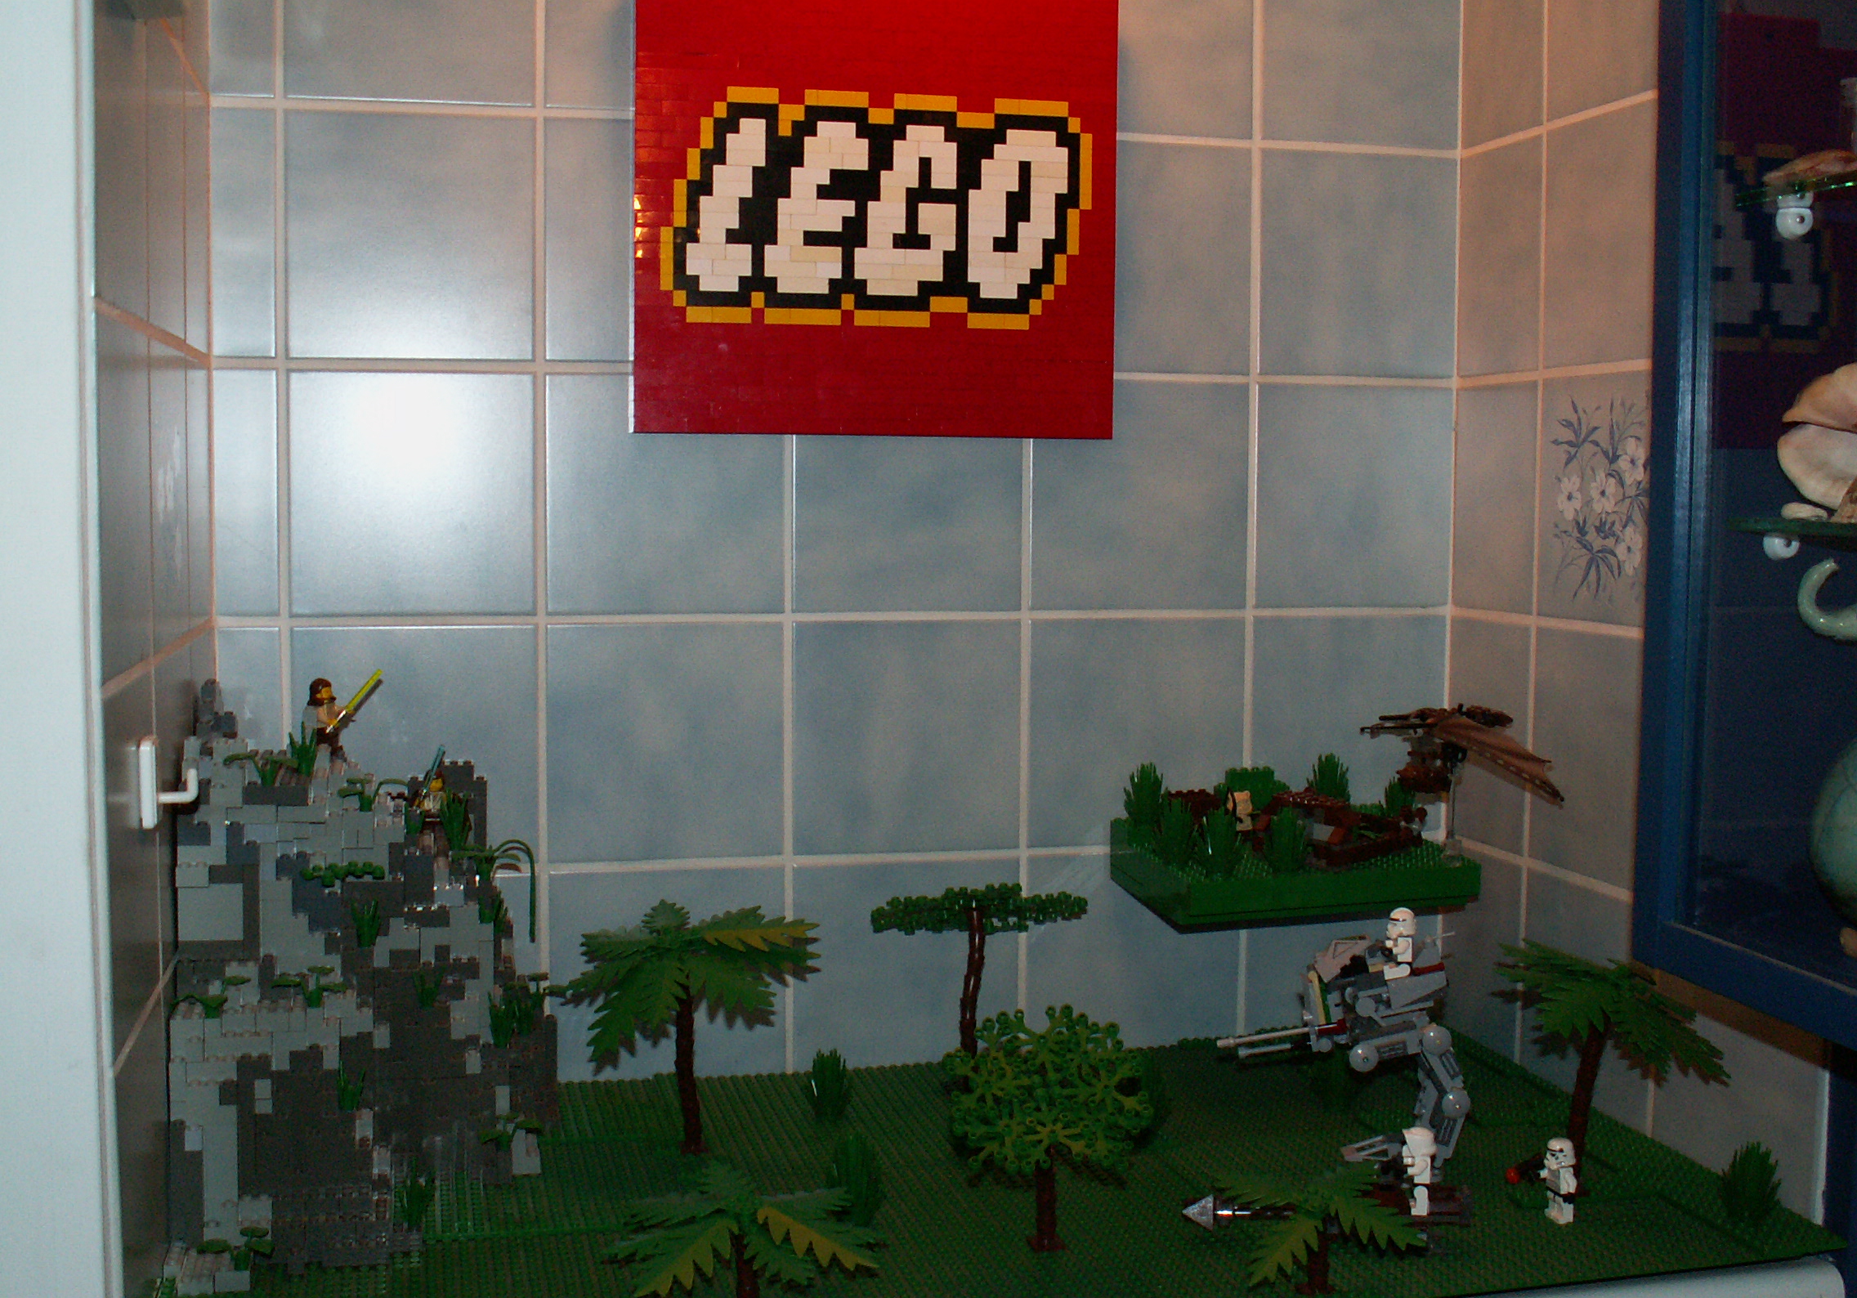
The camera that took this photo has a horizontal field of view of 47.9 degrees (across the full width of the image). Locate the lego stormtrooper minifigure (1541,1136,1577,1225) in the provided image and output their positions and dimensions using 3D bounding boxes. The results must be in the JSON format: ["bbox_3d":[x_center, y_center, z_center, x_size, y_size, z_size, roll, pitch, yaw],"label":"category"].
[{"bbox_3d":[0.322,0.271,1.065,0.016,0.041,0.022,-1,5,-13],"label":"lego stormtrooper minifigure"}]

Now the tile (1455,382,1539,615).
[{"bbox_3d":[0.377,-0.099,1.374,0.010,0.152,0.108,-1,5,-14],"label":"tile"}]

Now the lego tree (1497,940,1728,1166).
[{"bbox_3d":[0.348,0.226,1.107,0.124,0.125,0.145,-1,5,-13],"label":"lego tree"}]

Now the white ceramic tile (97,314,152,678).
[{"bbox_3d":[-0.347,-0.065,0.893,0.010,0.152,0.152,-1,5,-13],"label":"white ceramic tile"}]

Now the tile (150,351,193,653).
[{"bbox_3d":[-0.378,-0.075,1.032,0.008,0.149,0.150,-1,5,-13],"label":"tile"}]

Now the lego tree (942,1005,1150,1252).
[{"bbox_3d":[0.058,0.238,1.030,0.107,0.118,0.105,0,4,0],"label":"lego tree"}]

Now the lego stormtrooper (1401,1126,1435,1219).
[{"bbox_3d":[0.234,0.250,1.000,0.018,0.045,0.025,0,4,-1],"label":"lego stormtrooper"}]

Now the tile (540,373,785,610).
[{"bbox_3d":[-0.162,-0.096,1.292,0.149,0.149,0.008,-1,5,-13],"label":"tile"}]

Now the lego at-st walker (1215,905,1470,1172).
[{"bbox_3d":[0.223,0.212,1.127,0.144,0.147,0.072,0,4,-9],"label":"lego at-st walker"}]

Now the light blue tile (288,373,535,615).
[{"bbox_3d":[-0.315,-0.095,1.278,0.152,0.152,0.010,-1,5,-13],"label":"light blue tile"}]

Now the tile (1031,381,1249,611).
[{"bbox_3d":[0.138,-0.100,1.364,0.148,0.148,0.008,-1,4,-13],"label":"tile"}]

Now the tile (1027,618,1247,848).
[{"bbox_3d":[0.137,0.054,1.375,0.148,0.148,0.008,-1,4,-13],"label":"tile"}]

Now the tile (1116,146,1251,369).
[{"bbox_3d":[0.138,-0.252,1.349,0.149,0.149,0.008,-1,5,-13],"label":"tile"}]

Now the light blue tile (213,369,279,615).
[{"bbox_3d":[-0.405,-0.093,1.243,0.038,0.148,0.008,-1,4,-13],"label":"light blue tile"}]

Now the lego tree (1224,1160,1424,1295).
[{"bbox_3d":[0.181,0.268,0.965,0.095,0.055,0.095,-1,4,-13],"label":"lego tree"}]

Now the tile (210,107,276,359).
[{"bbox_3d":[-0.406,-0.247,1.246,0.036,0.152,0.010,-1,5,-13],"label":"tile"}]

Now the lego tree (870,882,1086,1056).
[{"bbox_3d":[0.030,0.215,1.286,0.126,0.120,0.108,-1,5,-13],"label":"lego tree"}]

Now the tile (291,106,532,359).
[{"bbox_3d":[-0.307,-0.244,1.244,0.149,0.149,0.008,-1,5,-13],"label":"tile"}]

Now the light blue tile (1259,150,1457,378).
[{"bbox_3d":[0.284,-0.254,1.387,0.145,0.148,0.008,-1,4,-13],"label":"light blue tile"}]

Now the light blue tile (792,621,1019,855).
[{"bbox_3d":[-0.013,0.056,1.339,0.149,0.149,0.008,-1,5,-13],"label":"light blue tile"}]

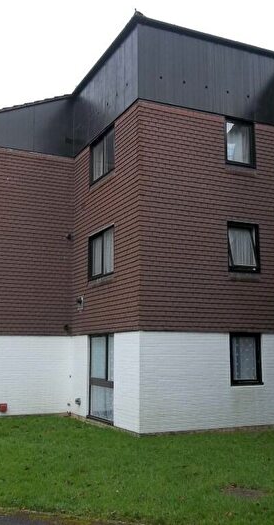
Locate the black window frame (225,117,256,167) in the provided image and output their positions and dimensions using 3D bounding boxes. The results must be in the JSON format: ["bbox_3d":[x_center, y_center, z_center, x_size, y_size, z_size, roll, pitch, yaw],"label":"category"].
[{"bbox_3d":[2.513,-2.908,13.364,0.892,1.184,0.100,4,-9,-25],"label":"black window frame"}]

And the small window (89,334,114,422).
[{"bbox_3d":[-0.867,2.800,13.435,0.100,2.000,1.709,4,-9,-25],"label":"small window"}]

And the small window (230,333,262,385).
[{"bbox_3d":[2.517,2.237,12.608,0.872,1.173,0.100,4,-9,-25],"label":"small window"}]

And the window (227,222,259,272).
[{"bbox_3d":[2.540,-0.347,12.933,0.872,1.178,0.160,4,-9,-25],"label":"window"}]

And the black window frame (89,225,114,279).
[{"bbox_3d":[-0.869,-0.201,13.876,0.100,1.169,1.709,4,-9,-25],"label":"black window frame"}]

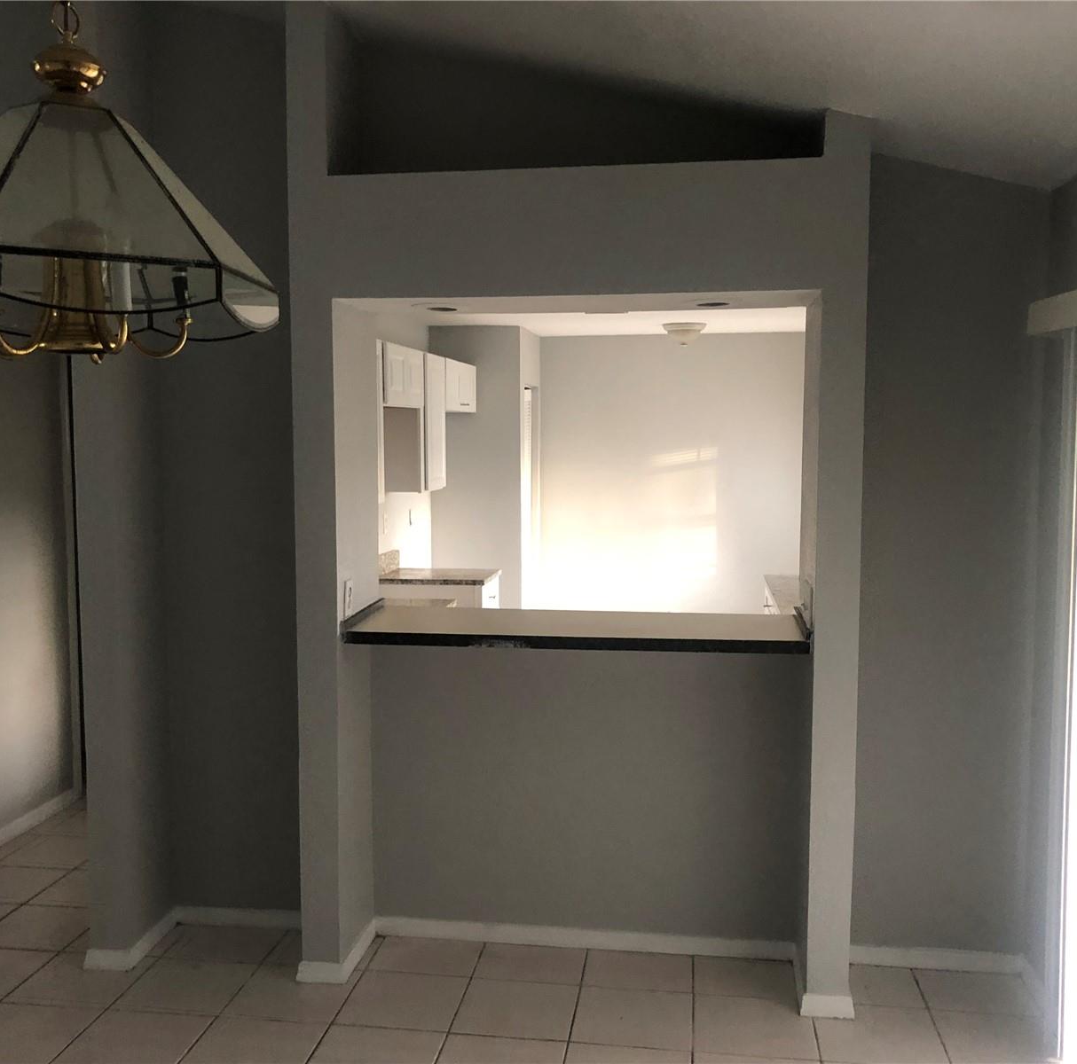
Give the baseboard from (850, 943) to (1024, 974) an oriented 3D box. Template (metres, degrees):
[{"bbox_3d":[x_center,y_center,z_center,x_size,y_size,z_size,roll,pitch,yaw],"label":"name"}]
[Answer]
[{"bbox_3d":[1.226,1.336,3.585,0.554,0.062,0.017,1,4,7],"label":"baseboard"}]

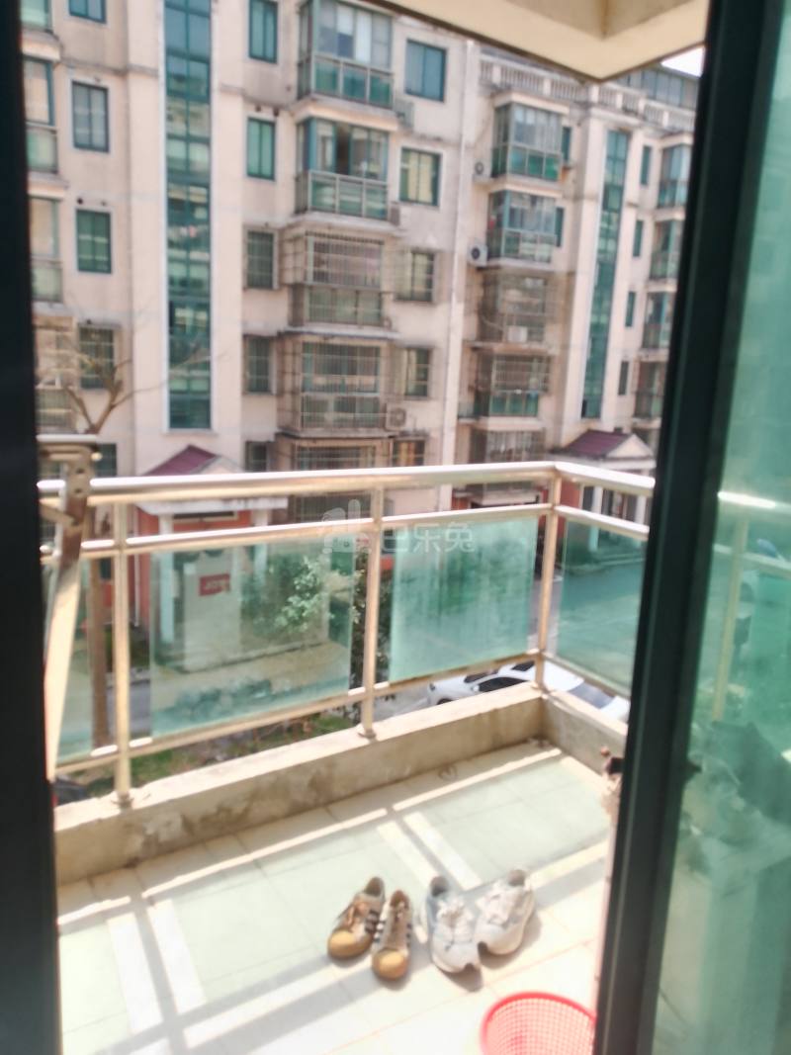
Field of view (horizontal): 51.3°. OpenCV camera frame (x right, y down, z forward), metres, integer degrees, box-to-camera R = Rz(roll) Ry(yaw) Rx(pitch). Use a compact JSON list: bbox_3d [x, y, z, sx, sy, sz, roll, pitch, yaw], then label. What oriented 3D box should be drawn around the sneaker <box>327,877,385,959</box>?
[{"bbox_3d":[-0.098,1.025,2.199,0.100,0.100,0.255,8,13,23],"label":"sneaker"}]

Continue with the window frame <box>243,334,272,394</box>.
[{"bbox_3d":[-3.928,-4.635,23.429,0.756,1.626,0.150,-4,13,-30],"label":"window frame"}]

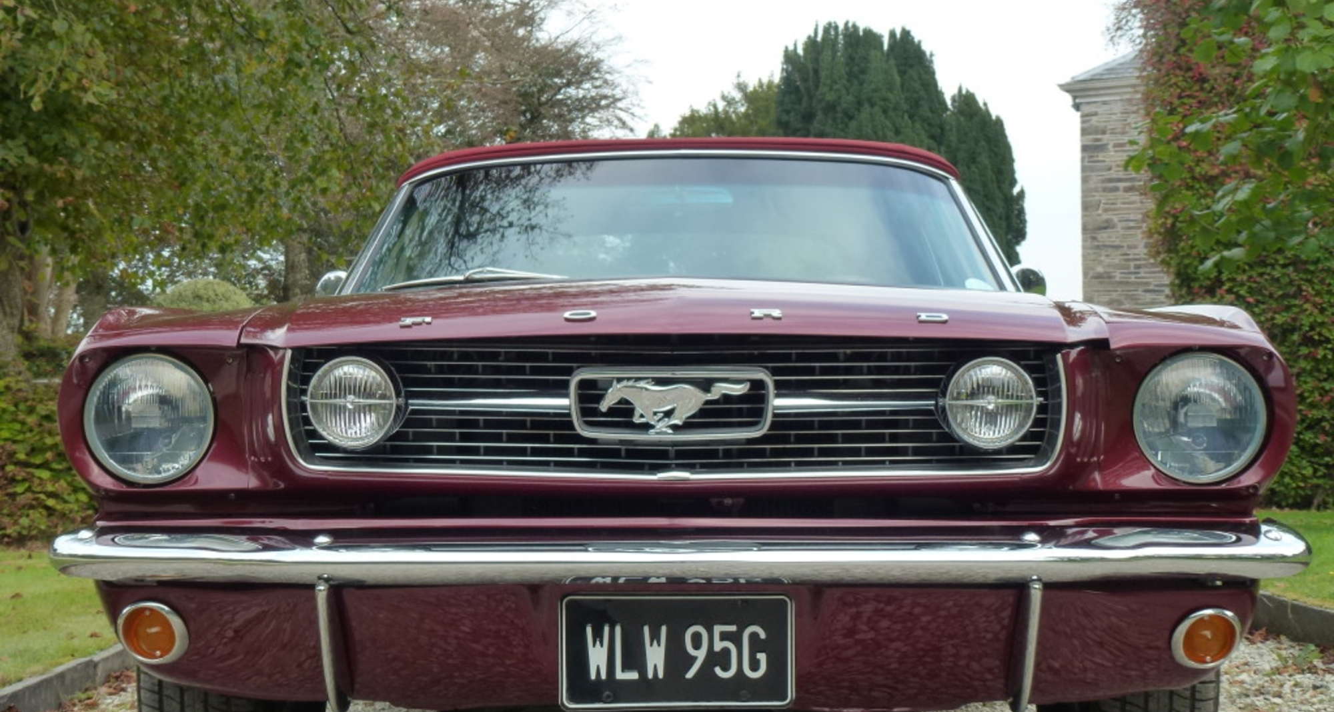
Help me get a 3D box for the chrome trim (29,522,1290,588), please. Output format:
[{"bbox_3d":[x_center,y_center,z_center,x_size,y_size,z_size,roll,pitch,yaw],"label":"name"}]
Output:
[{"bbox_3d":[0.018,0.267,2.540,1.720,0.085,0.250,0,-1,1],"label":"chrome trim"}]

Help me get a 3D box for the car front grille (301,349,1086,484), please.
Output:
[{"bbox_3d":[0.011,0.067,2.540,1.045,0.190,0.100,0,-1,1],"label":"car front grille"}]

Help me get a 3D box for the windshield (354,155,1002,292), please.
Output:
[{"bbox_3d":[0.028,-0.305,4.280,1.460,0.380,0.540,0,-1,1],"label":"windshield"}]

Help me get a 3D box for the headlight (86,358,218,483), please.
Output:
[{"bbox_3d":[-0.709,0.085,2.590,0.180,0.180,0.085,0,-1,1],"label":"headlight"}]

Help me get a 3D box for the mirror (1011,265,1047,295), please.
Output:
[{"bbox_3d":[0.829,-0.155,4.400,0.125,0.115,0.085,0,-1,1],"label":"mirror"}]

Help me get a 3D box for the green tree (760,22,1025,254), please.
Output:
[{"bbox_3d":[5.100,-3.100,42.500,5.800,8.600,5.500,0,-1,7],"label":"green tree"}]

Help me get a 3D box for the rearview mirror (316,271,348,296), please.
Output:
[{"bbox_3d":[-0.765,-0.147,4.400,0.125,0.115,0.085,0,-1,1],"label":"rearview mirror"}]

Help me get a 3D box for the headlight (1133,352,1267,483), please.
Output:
[{"bbox_3d":[0.730,0.085,2.590,0.180,0.180,0.085,0,-1,1],"label":"headlight"}]

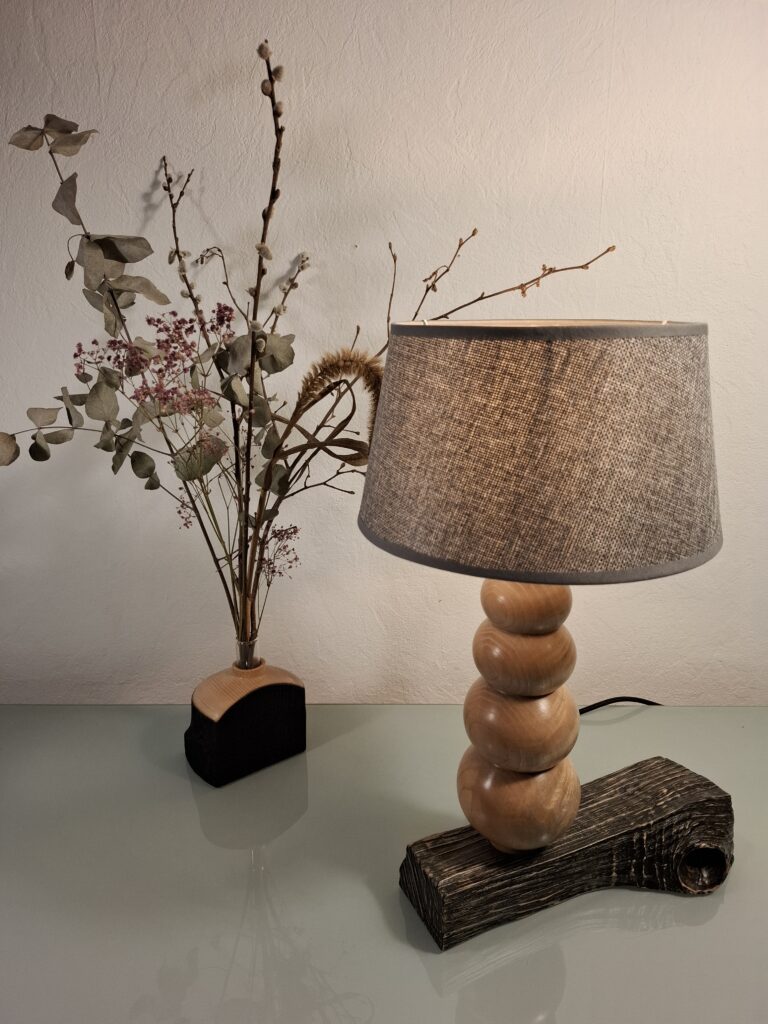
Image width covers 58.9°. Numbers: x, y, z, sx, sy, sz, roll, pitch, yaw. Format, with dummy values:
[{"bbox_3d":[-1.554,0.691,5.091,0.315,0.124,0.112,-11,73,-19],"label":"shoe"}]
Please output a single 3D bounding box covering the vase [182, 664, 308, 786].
[{"bbox_3d":[-0.166,0.240,0.813,0.130,0.126,0.058,-12,20,-34],"label":"vase"}]

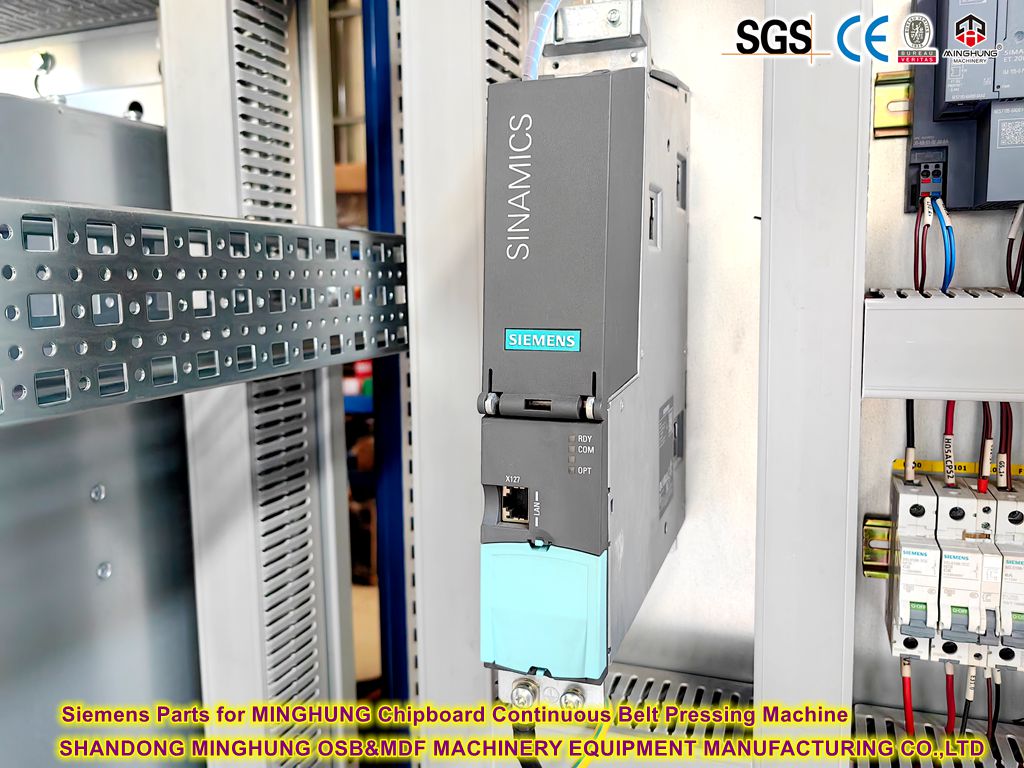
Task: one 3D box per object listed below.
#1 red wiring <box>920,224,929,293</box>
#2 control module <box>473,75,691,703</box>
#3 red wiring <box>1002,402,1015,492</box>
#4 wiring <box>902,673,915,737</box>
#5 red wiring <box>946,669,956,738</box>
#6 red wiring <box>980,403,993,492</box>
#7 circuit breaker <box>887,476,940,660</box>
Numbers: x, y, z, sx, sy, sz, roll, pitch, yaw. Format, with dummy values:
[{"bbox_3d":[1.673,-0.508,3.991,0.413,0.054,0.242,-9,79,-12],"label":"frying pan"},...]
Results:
[{"bbox_3d":[0.212,-0.065,0.411,0.004,0.033,0.005,2,8,20],"label":"red wiring"},{"bbox_3d":[0.044,-0.023,0.382,0.051,0.252,0.209,2,8,20],"label":"control module"},{"bbox_3d":[0.258,0.033,0.415,0.005,0.046,0.006,2,8,20],"label":"red wiring"},{"bbox_3d":[0.226,0.184,0.455,0.005,0.039,0.005,-6,8,21],"label":"wiring"},{"bbox_3d":[0.246,0.180,0.449,0.005,0.041,0.005,-3,12,20],"label":"red wiring"},{"bbox_3d":[0.246,0.033,0.415,0.005,0.047,0.006,2,8,20],"label":"red wiring"},{"bbox_3d":[0.217,0.102,0.433,0.018,0.090,0.072,2,8,20],"label":"circuit breaker"}]

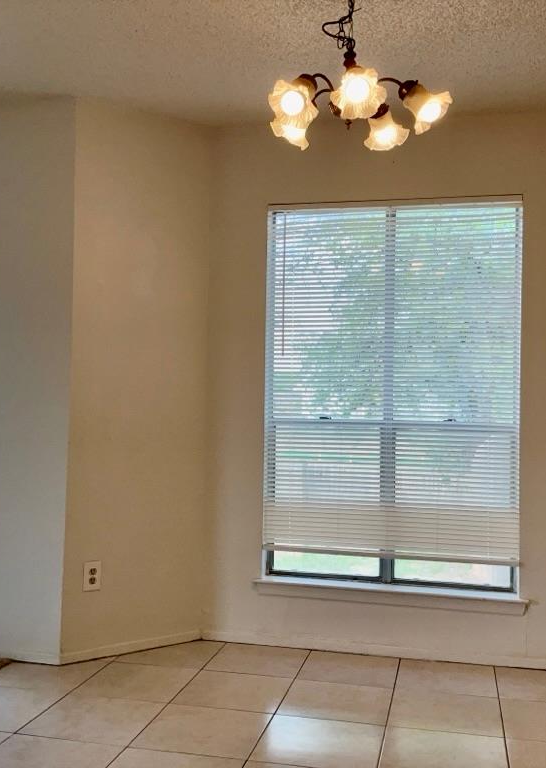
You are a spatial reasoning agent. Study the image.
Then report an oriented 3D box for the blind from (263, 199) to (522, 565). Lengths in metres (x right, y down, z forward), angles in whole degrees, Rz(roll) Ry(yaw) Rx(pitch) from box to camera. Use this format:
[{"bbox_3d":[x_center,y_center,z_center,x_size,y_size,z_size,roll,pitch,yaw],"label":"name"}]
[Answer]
[{"bbox_3d":[0.532,-0.026,3.649,1.143,1.629,0.045,1,-2,13],"label":"blind"}]

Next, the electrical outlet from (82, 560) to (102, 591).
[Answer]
[{"bbox_3d":[-0.785,0.837,3.476,0.077,0.123,0.010,2,-2,-36],"label":"electrical outlet"}]

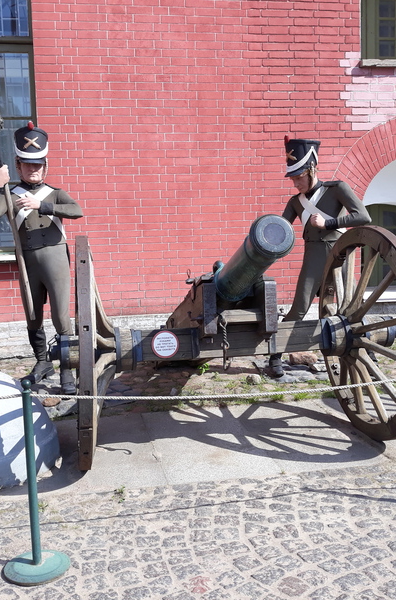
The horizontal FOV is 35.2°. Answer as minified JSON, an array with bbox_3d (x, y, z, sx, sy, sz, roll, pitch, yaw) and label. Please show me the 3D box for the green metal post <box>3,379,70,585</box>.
[{"bbox_3d":[-0.649,0.686,2.436,0.268,0.760,0.268,-2,5,0],"label":"green metal post"}]

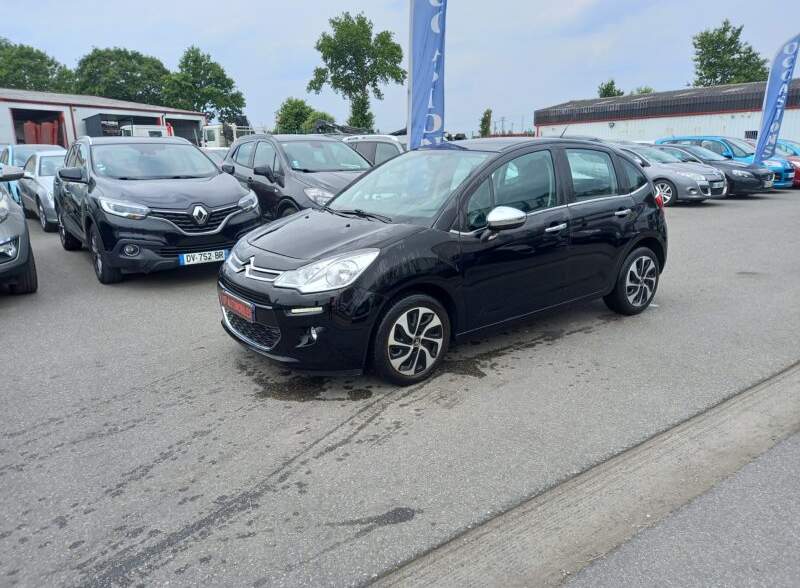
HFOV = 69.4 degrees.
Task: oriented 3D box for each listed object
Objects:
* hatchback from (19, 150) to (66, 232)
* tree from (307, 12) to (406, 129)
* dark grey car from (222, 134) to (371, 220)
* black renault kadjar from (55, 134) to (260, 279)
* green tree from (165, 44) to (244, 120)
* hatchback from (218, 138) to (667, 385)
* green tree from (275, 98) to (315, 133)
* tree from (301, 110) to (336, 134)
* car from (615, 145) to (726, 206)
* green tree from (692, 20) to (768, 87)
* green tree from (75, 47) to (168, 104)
[{"bbox_3d":[-6.451,-2.169,11.608,1.770,1.440,4.100,-12,18,-37],"label":"hatchback"},{"bbox_3d":[-3.253,-15.931,45.357,7.614,11.320,7.614,-2,14,-4],"label":"tree"},{"bbox_3d":[-1.555,-1.739,9.352,1.840,1.650,4.280,-11,18,-35],"label":"dark grey car"},{"bbox_3d":[-3.454,-1.301,7.861,1.860,1.610,4.450,-11,18,-35],"label":"black renault kadjar"},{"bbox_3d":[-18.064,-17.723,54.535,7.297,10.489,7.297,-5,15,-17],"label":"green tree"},{"bbox_3d":[0.554,-0.492,4.717,3.950,1.525,1.760,-11,18,-35],"label":"hatchback"},{"bbox_3d":[-9.876,-15.614,55.001,3.808,6.048,3.808,-3,15,-9],"label":"green tree"},{"bbox_3d":[-7.317,-14.290,52.611,3.278,4.618,3.278,-2,15,-7],"label":"tree"},{"bbox_3d":[6.202,-3.184,15.159,1.800,1.440,4.280,-11,18,-36],"label":"car"},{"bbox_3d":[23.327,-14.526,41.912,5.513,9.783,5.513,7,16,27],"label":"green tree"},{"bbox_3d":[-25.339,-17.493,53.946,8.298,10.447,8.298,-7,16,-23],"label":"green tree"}]

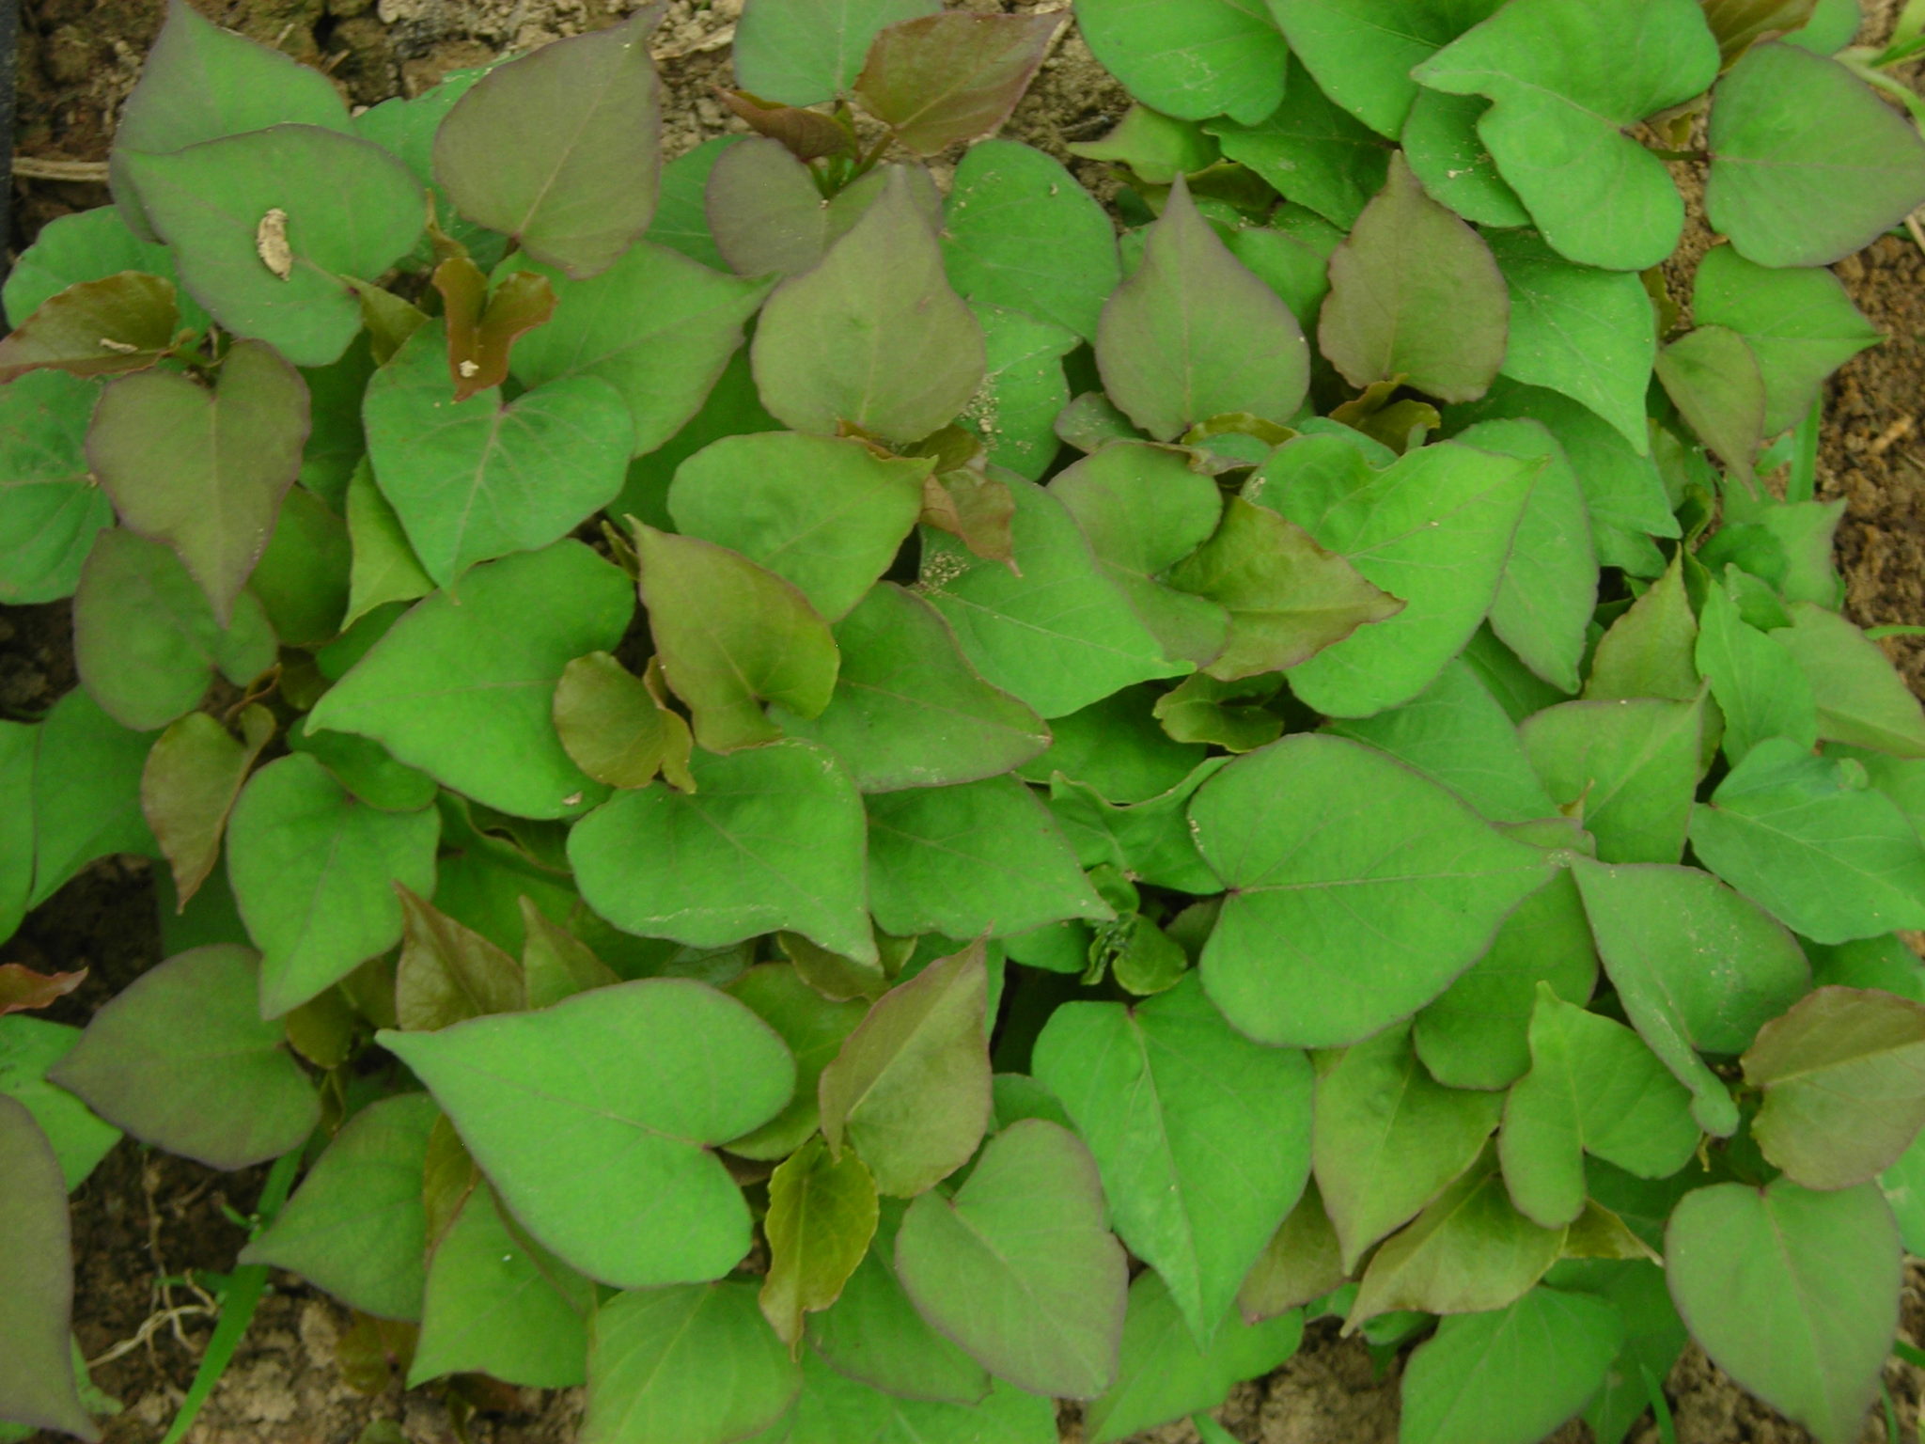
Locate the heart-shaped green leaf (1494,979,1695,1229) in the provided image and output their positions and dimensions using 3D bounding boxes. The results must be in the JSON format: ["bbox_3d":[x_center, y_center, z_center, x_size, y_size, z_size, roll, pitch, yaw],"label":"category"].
[{"bbox_3d":[0.168,0.101,0.953,0.051,0.025,0.059,-16,72,-6],"label":"heart-shaped green leaf"}]

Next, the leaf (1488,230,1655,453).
[{"bbox_3d":[0.179,-0.113,1.064,0.055,0.020,0.079,-31,83,-11],"label":"leaf"}]

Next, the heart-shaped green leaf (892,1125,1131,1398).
[{"bbox_3d":[0.020,0.130,0.845,0.053,0.018,0.061,-37,78,-9],"label":"heart-shaped green leaf"}]

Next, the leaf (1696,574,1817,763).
[{"bbox_3d":[0.221,-0.013,1.006,0.035,0.022,0.065,-20,72,9],"label":"leaf"}]

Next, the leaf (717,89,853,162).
[{"bbox_3d":[-0.053,-0.177,1.075,0.045,0.022,0.020,16,41,9],"label":"leaf"}]

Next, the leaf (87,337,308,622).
[{"bbox_3d":[-0.220,-0.070,1.040,0.064,0.018,0.085,-4,72,1],"label":"leaf"}]

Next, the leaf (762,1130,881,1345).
[{"bbox_3d":[-0.037,0.134,0.933,0.030,0.020,0.055,11,92,-6],"label":"leaf"}]

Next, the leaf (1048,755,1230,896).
[{"bbox_3d":[0.049,0.029,1.007,0.050,0.025,0.043,-21,65,-10],"label":"leaf"}]

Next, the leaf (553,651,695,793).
[{"bbox_3d":[-0.093,0.000,0.990,0.035,0.025,0.039,-20,72,-1],"label":"leaf"}]

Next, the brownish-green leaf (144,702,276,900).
[{"bbox_3d":[-0.210,0.023,1.004,0.034,0.025,0.055,17,84,-10],"label":"brownish-green leaf"}]

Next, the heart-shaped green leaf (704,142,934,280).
[{"bbox_3d":[-0.043,-0.152,1.106,0.073,0.020,0.076,2,57,2],"label":"heart-shaped green leaf"}]

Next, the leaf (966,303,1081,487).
[{"bbox_3d":[0.007,-0.098,1.075,0.060,0.018,0.055,-15,71,-9],"label":"leaf"}]

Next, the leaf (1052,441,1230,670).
[{"bbox_3d":[0.042,-0.045,0.921,0.069,0.020,0.052,24,75,10],"label":"leaf"}]

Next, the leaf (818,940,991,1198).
[{"bbox_3d":[-0.008,0.081,0.863,0.034,0.022,0.062,39,81,3],"label":"leaf"}]

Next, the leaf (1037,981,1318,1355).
[{"bbox_3d":[0.054,0.104,0.859,0.063,0.024,0.088,-11,77,-2],"label":"leaf"}]

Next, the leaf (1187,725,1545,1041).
[{"bbox_3d":[0.100,0.039,0.870,0.092,0.020,0.077,-6,71,-5],"label":"leaf"}]

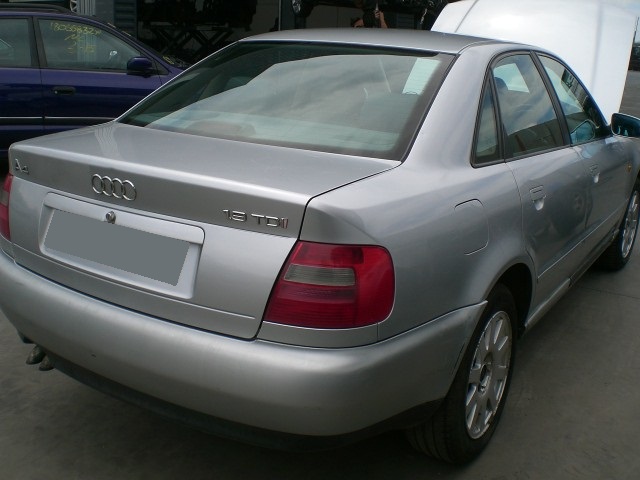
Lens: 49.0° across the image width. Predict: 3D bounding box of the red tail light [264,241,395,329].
[{"bbox_3d":[0.029,0.104,1.721,0.305,0.235,0.180,12,19,31],"label":"red tail light"}]

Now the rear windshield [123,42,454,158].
[{"bbox_3d":[-0.111,-0.562,2.554,1.220,0.100,0.760,12,45,31],"label":"rear windshield"}]

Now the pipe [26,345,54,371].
[{"bbox_3d":[-0.958,0.402,2.479,0.155,0.100,0.160,12,19,31],"label":"pipe"}]

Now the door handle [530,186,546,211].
[{"bbox_3d":[0.783,-0.148,2.516,0.050,0.090,0.195,12,19,31],"label":"door handle"}]

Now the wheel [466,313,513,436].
[{"bbox_3d":[0.539,0.462,2.521,0.165,0.447,0.447,12,19,31],"label":"wheel"}]

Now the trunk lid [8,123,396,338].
[{"bbox_3d":[-0.438,-0.090,2.188,1.220,0.420,0.610,12,19,31],"label":"trunk lid"}]

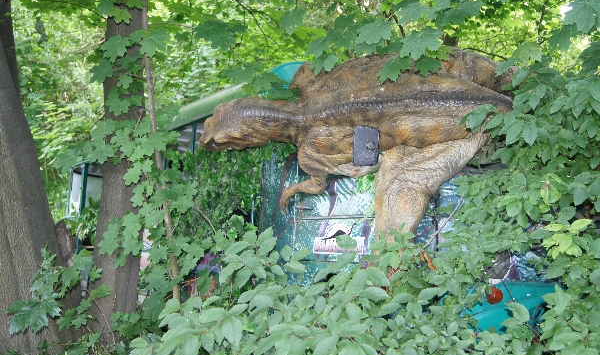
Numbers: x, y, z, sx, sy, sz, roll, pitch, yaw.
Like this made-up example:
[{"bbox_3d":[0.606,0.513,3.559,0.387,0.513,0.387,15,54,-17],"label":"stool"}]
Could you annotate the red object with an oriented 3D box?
[{"bbox_3d":[1.048,0.633,3.750,0.100,0.100,0.055,3,-2,-38],"label":"red object"}]

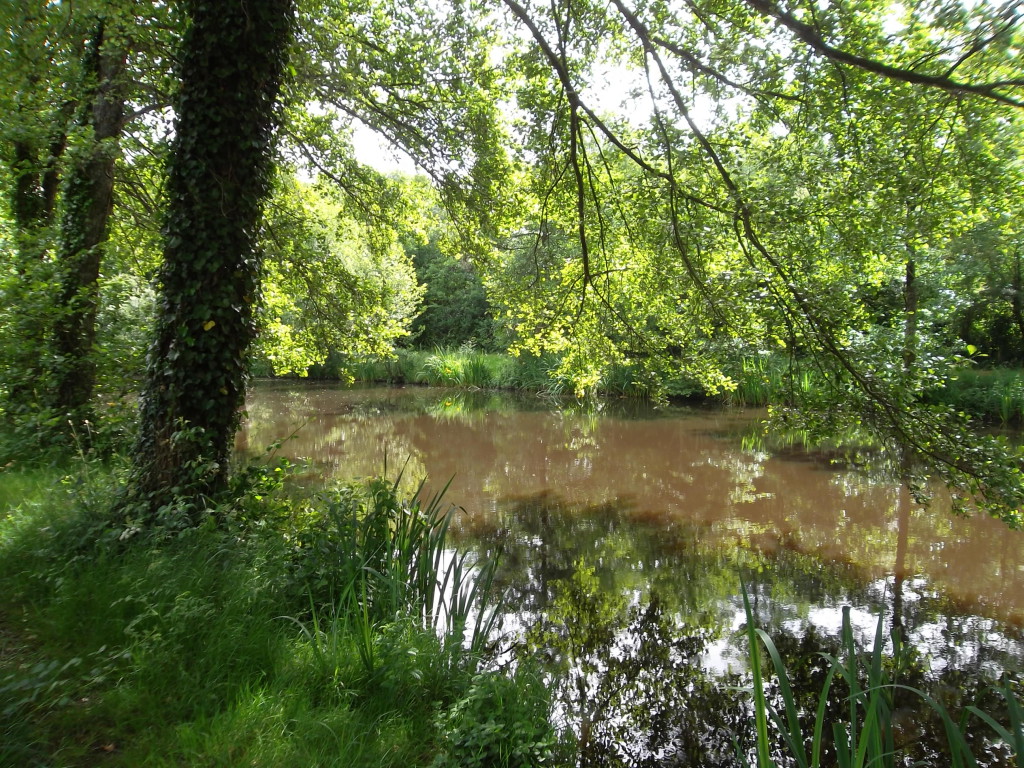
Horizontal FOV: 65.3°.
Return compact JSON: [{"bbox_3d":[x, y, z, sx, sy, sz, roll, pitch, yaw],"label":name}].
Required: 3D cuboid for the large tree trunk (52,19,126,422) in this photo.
[{"bbox_3d":[-6.450,-2.380,12.200,0.650,6.300,0.620,5,3,0],"label":"large tree trunk"}]

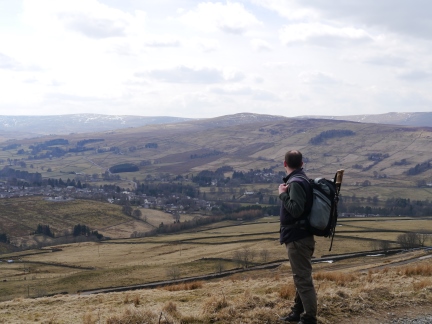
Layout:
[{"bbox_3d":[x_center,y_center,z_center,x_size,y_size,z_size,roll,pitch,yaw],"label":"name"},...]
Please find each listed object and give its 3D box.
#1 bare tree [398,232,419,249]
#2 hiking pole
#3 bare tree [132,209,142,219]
[{"bbox_3d":[79.461,32.573,290.000,9.100,6.800,8.000,0,3,0],"label":"bare tree"},{"bbox_3d":[1.244,0.500,7.200,0.080,0.850,0.070,10,3,24],"label":"hiking pole"},{"bbox_3d":[-95.471,62.634,850.000,12.000,12.000,11.500,0,3,0],"label":"bare tree"}]

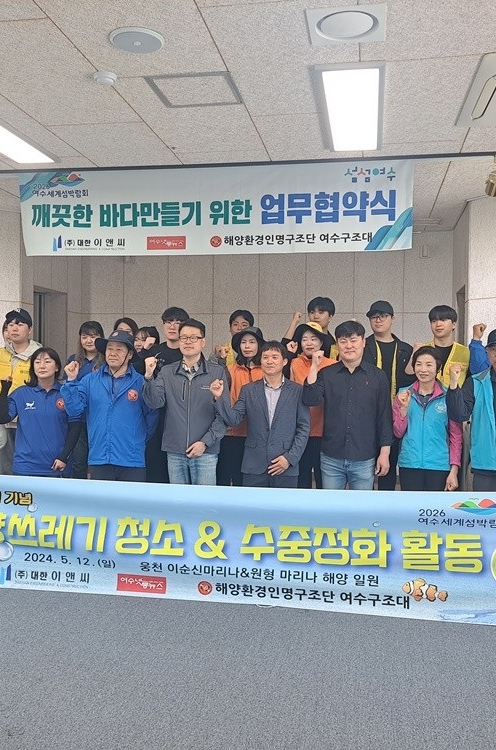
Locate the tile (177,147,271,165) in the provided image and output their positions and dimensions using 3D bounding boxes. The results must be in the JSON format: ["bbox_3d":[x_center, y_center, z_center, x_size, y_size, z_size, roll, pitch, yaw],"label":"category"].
[{"bbox_3d":[-0.159,-1.460,4.643,0.600,0.015,0.290,1,1,10],"label":"tile"}]

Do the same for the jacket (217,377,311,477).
[{"bbox_3d":[0.094,0.341,4.500,0.590,0.630,0.320,1,1,8],"label":"jacket"}]

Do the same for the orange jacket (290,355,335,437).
[{"bbox_3d":[0.487,0.150,5.080,0.400,0.560,0.270,1,1,7],"label":"orange jacket"}]

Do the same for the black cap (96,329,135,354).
[{"bbox_3d":[-0.906,-0.222,4.740,0.280,0.160,0.310,1,1,10],"label":"black cap"}]

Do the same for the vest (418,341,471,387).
[{"bbox_3d":[1.451,0.018,5.120,0.430,0.540,0.260,1,1,25],"label":"vest"}]

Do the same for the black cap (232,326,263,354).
[{"bbox_3d":[0.004,-0.258,5.180,0.260,0.175,0.270,1,1,0],"label":"black cap"}]

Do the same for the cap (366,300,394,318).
[{"bbox_3d":[0.950,-0.466,4.970,0.185,0.130,0.250,1,1,30],"label":"cap"}]

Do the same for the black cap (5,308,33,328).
[{"bbox_3d":[-1.695,-0.417,5.120,0.185,0.140,0.250,1,1,9],"label":"black cap"}]

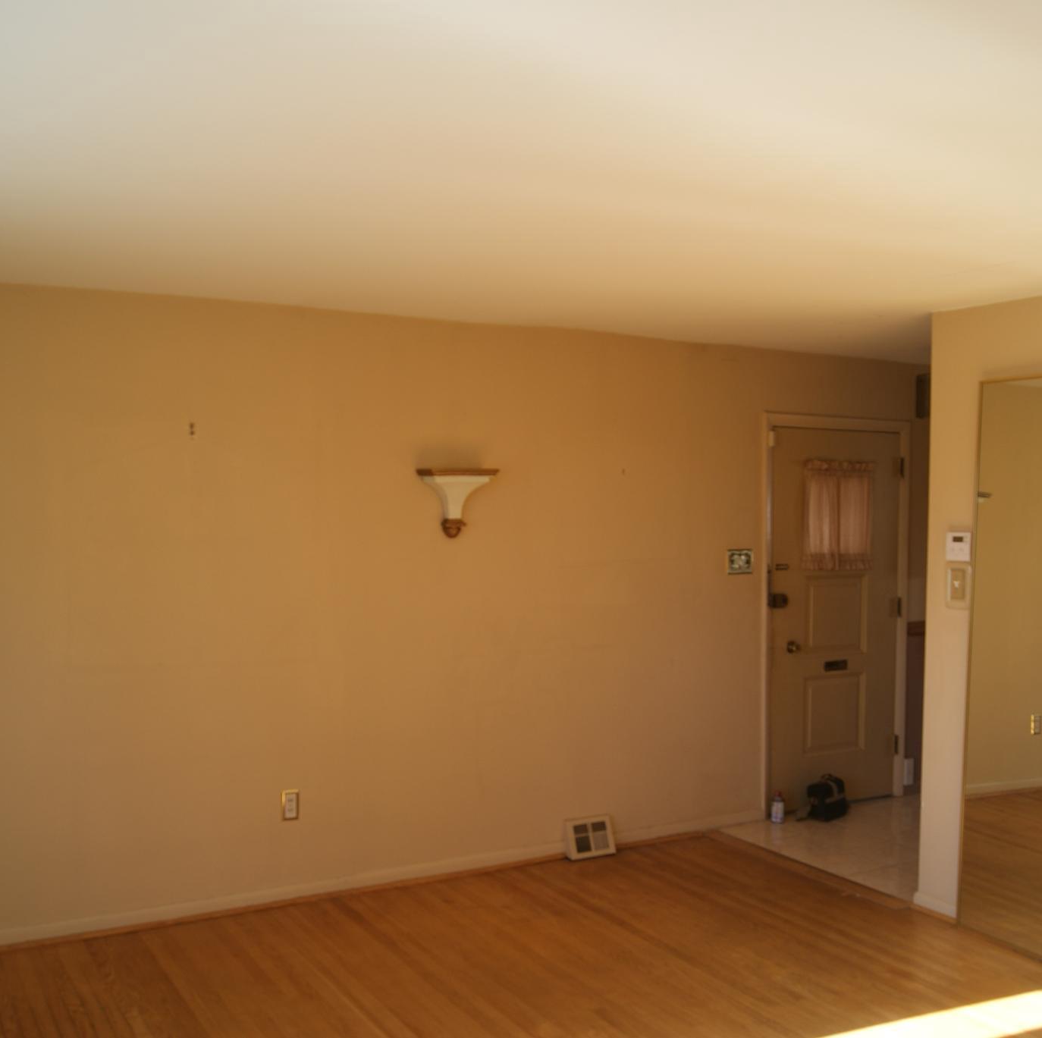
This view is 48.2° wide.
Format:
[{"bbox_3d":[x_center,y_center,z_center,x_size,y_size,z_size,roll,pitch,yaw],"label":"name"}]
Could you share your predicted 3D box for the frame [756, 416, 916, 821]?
[{"bbox_3d":[1.698,0.501,6.297,1.045,2.115,0.100,-1,3,-28],"label":"frame"}]

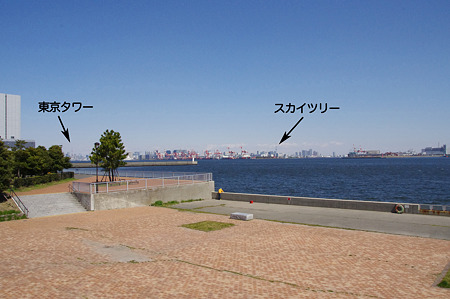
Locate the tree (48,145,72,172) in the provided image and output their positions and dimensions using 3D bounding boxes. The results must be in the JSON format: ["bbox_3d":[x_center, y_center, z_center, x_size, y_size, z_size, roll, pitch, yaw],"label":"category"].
[{"bbox_3d":[-24.643,1.862,50.469,3.700,5.220,3.700,0,-1,0],"label":"tree"}]

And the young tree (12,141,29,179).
[{"bbox_3d":[-25.176,1.569,41.474,2.600,5.350,2.600,0,-1,0],"label":"young tree"}]

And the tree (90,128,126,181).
[{"bbox_3d":[-15.725,0.741,45.496,4.700,7.150,4.700,0,-1,0],"label":"tree"}]

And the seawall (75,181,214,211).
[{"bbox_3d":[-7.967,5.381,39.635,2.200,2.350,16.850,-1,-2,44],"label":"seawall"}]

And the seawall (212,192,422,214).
[{"bbox_3d":[8.813,6.032,38.899,23.990,0.950,0.450,-1,-2,31],"label":"seawall"}]

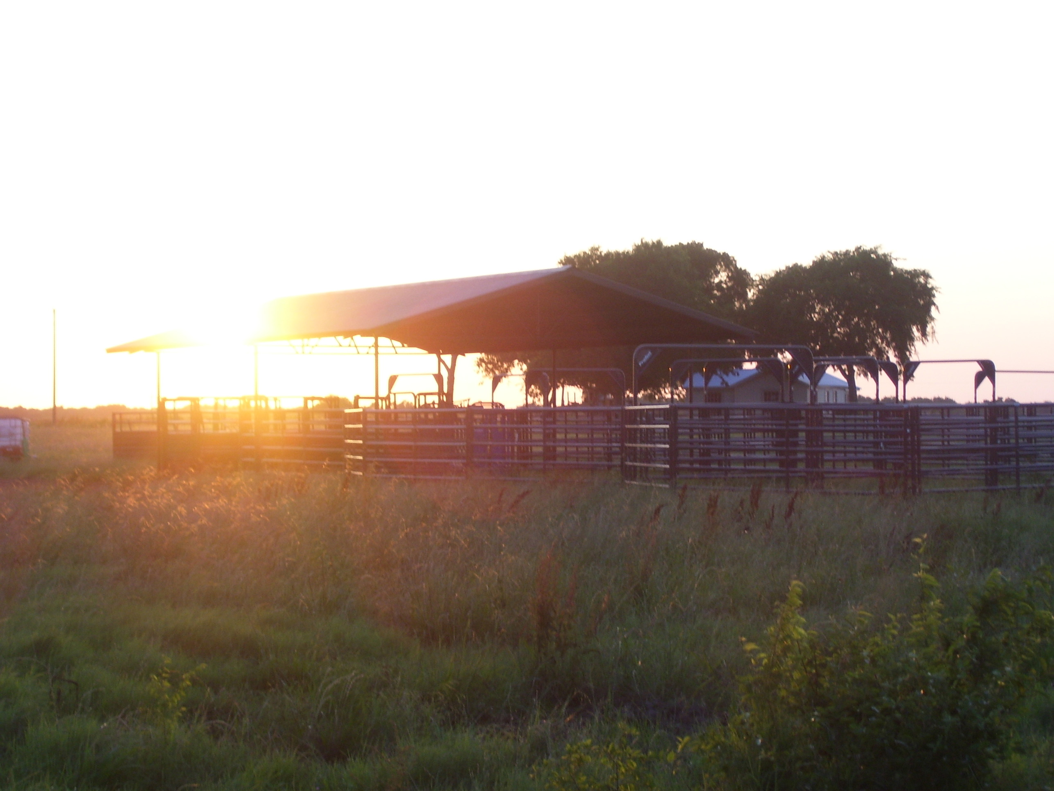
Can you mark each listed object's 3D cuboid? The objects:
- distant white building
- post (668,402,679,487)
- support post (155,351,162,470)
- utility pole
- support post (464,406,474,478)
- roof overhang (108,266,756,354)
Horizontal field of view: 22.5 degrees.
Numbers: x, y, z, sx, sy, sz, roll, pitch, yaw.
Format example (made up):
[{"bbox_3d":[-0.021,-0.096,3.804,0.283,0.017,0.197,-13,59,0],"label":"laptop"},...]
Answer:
[{"bbox_3d":[20.015,-0.164,218.123,10.400,4.400,13.500,-1,0,20],"label":"distant white building"},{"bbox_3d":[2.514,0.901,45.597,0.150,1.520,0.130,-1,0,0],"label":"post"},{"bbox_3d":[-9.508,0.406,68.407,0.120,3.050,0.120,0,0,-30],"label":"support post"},{"bbox_3d":[-38.362,-2.239,215.000,0.250,9.490,0.250,-1,0,0],"label":"utility pole"},{"bbox_3d":[-1.179,0.999,53.797,0.150,1.520,0.130,-1,0,0],"label":"support post"},{"bbox_3d":[-2.892,-1.970,65.020,9.830,1.553,15.581,0,0,-30],"label":"roof overhang"}]

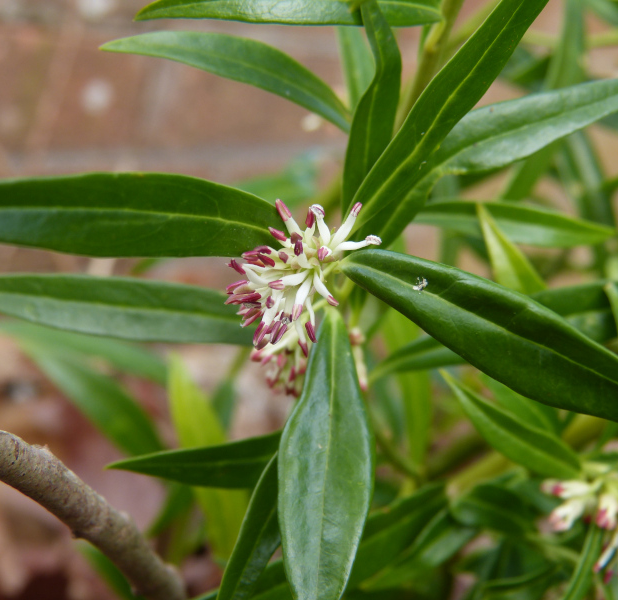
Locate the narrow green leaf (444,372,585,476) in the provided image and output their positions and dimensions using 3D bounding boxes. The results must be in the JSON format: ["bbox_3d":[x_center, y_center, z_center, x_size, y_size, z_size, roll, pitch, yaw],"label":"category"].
[{"bbox_3d":[0.052,0.032,0.288,0.049,0.007,0.012,35,49,-18],"label":"narrow green leaf"}]

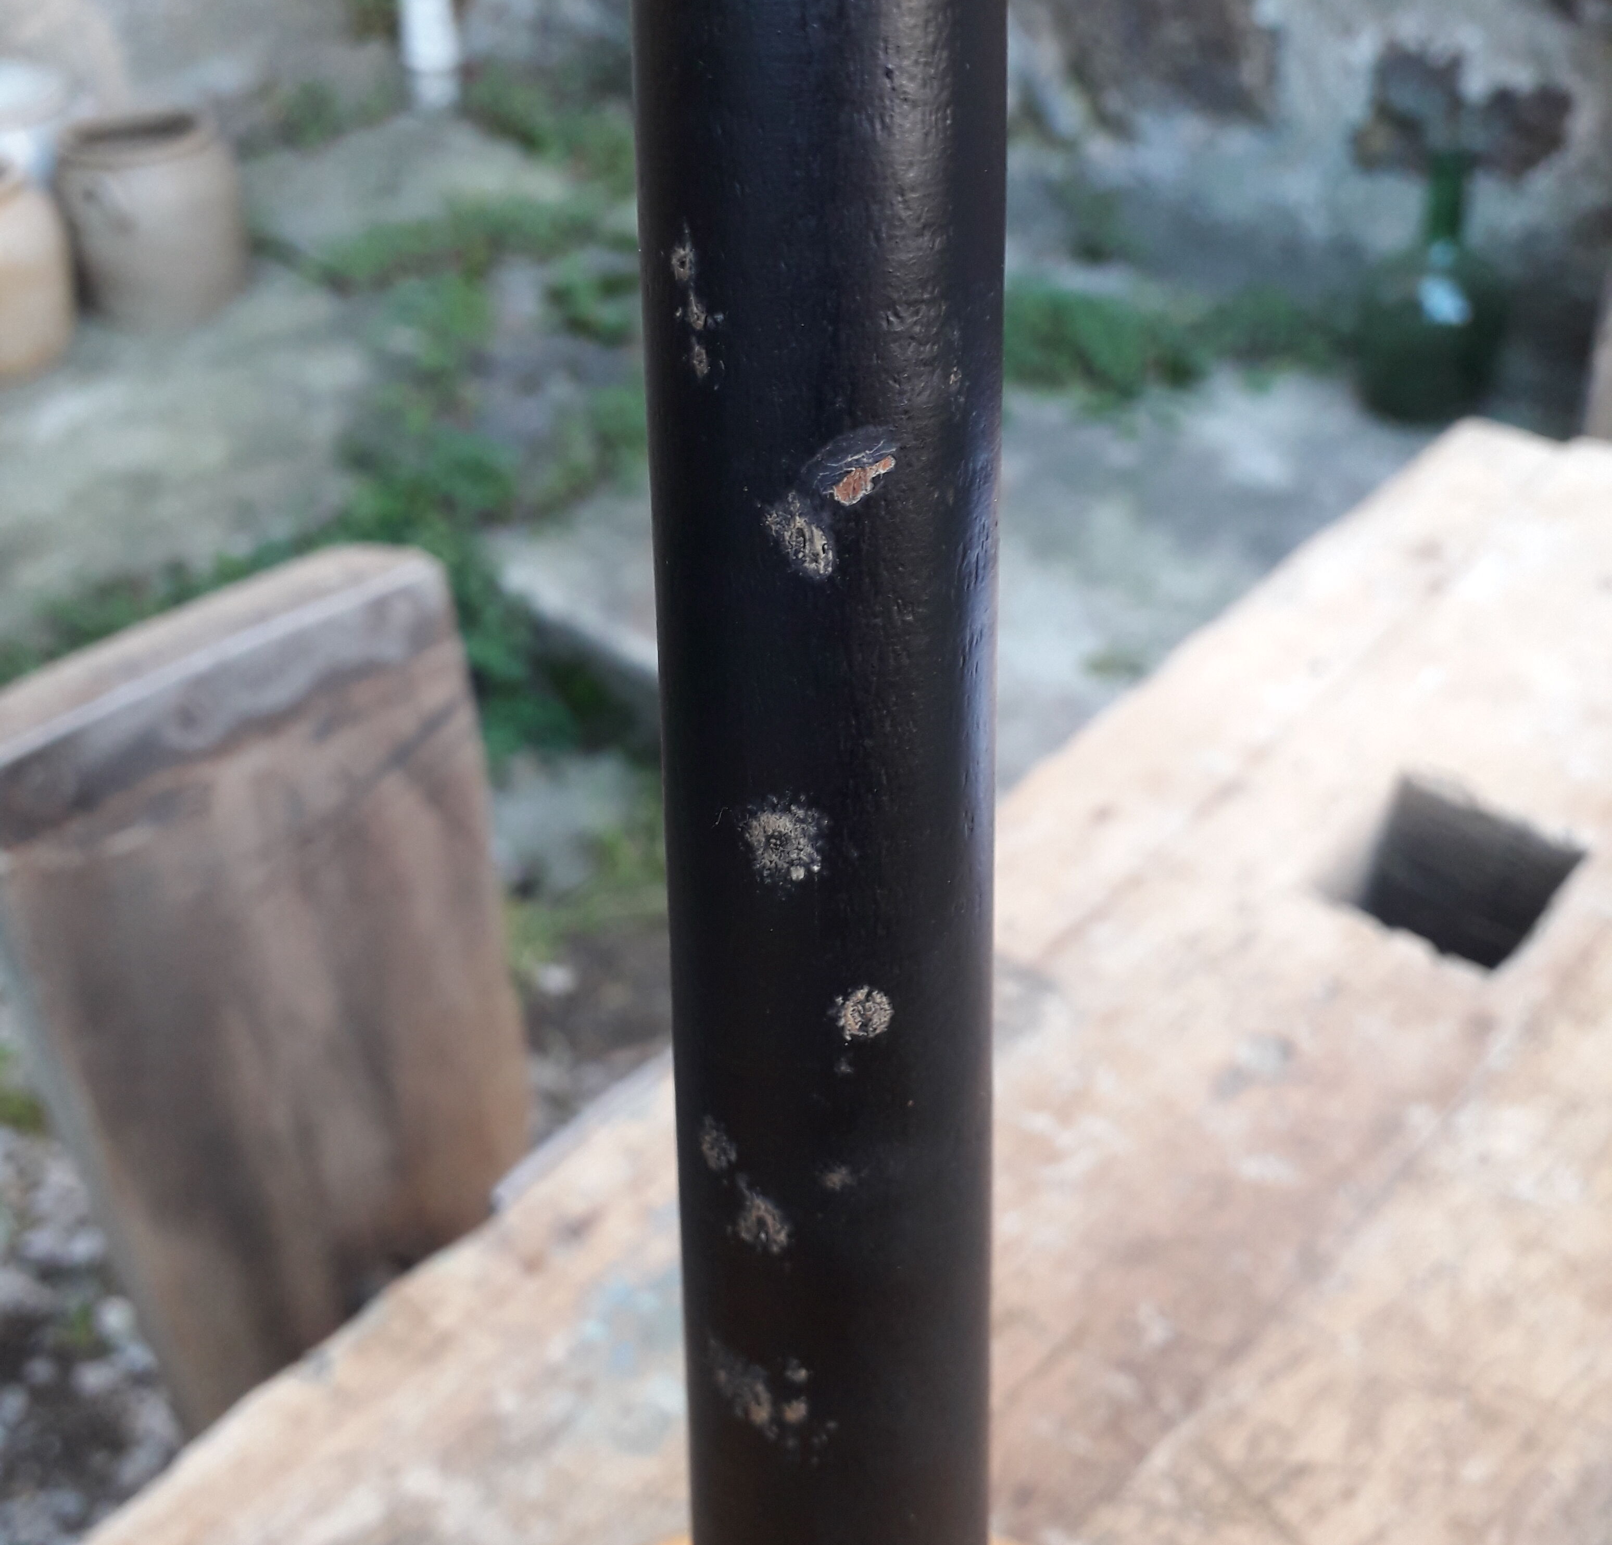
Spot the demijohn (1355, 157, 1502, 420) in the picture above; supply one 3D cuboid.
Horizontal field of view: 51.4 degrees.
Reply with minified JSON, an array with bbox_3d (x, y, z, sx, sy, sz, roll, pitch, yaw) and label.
[{"bbox_3d":[0.897,-0.688,2.369,0.187,0.358,0.187,11,36,18],"label":"demijohn"}]

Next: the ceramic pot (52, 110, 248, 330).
[{"bbox_3d":[-1.111,-0.946,2.864,0.277,0.306,0.277,-13,36,-17],"label":"ceramic pot"}]

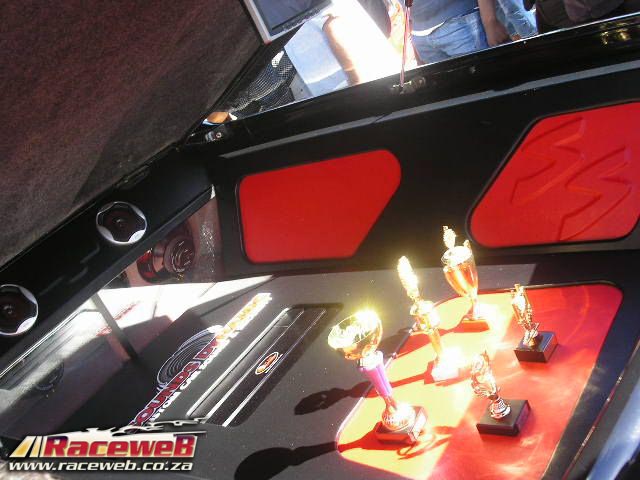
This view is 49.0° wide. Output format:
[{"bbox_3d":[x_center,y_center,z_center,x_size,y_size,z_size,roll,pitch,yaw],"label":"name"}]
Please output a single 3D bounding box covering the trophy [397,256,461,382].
[{"bbox_3d":[0.237,0.167,1.509,0.074,0.299,0.083,-6,28,40],"label":"trophy"}]

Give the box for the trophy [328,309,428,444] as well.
[{"bbox_3d":[0.120,0.285,1.419,0.112,0.253,0.112,-7,27,38],"label":"trophy"}]

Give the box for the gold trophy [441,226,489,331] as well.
[{"bbox_3d":[0.337,0.085,1.640,0.083,0.267,0.115,-6,28,40],"label":"gold trophy"}]

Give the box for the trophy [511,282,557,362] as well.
[{"bbox_3d":[0.433,0.167,1.469,0.066,0.175,0.066,-5,28,42],"label":"trophy"}]

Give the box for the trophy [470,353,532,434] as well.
[{"bbox_3d":[0.327,0.279,1.329,0.079,0.167,0.077,-6,28,40],"label":"trophy"}]

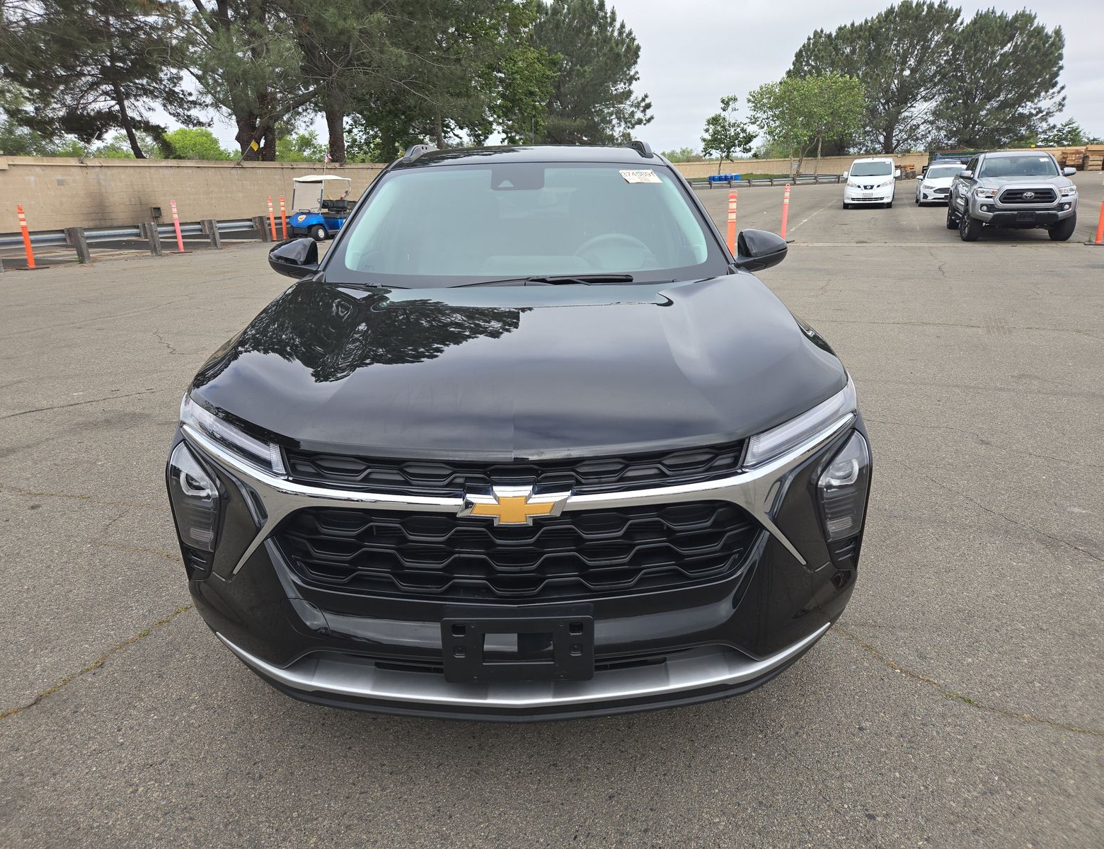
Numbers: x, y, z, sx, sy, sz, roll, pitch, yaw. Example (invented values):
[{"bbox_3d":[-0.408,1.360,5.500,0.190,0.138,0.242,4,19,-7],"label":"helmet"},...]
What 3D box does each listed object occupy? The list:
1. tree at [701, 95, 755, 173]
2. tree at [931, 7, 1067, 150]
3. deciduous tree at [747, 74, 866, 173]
[{"bbox_3d":[16.598,-27.283,71.115,5.000,7.120,4.700,3,19,12],"label":"tree"},{"bbox_3d":[40.197,-30.100,67.900,12.000,13.200,11.000,9,21,27],"label":"tree"},{"bbox_3d":[23.014,-27.004,68.083,10.400,8.660,8.000,5,19,17],"label":"deciduous tree"}]

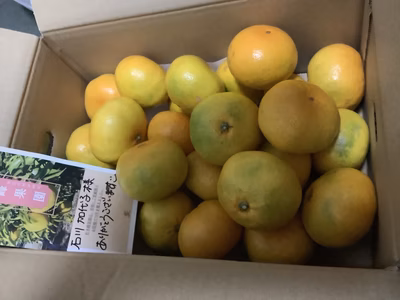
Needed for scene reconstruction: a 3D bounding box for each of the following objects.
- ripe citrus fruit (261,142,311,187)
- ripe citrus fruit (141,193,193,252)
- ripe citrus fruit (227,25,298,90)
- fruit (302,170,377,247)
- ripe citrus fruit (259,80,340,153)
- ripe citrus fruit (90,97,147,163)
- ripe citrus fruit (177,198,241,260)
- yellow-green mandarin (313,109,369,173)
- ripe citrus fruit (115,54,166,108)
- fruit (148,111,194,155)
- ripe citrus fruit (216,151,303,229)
[{"bbox_3d":[0.098,0.016,0.440,0.080,0.071,0.080,-2,70,19],"label":"ripe citrus fruit"},{"bbox_3d":[-0.039,0.090,0.443,0.076,0.069,0.076,12,95,-19],"label":"ripe citrus fruit"},{"bbox_3d":[0.074,-0.107,0.416,0.083,0.074,0.083,15,41,5],"label":"ripe citrus fruit"},{"bbox_3d":[0.140,0.058,0.360,0.080,0.071,0.080,-19,64,47],"label":"fruit"},{"bbox_3d":[0.096,-0.032,0.345,0.078,0.068,0.078,11,59,-15],"label":"ripe citrus fruit"},{"bbox_3d":[-0.107,-0.027,0.470,0.082,0.082,0.073,-37,40,-27],"label":"ripe citrus fruit"},{"bbox_3d":[0.012,0.096,0.424,0.074,0.069,0.074,-3,68,20],"label":"ripe citrus fruit"},{"bbox_3d":[0.166,-0.010,0.424,0.077,0.068,0.077,-3,68,20],"label":"yellow-green mandarin"},{"bbox_3d":[-0.090,-0.105,0.547,0.082,0.073,0.082,-2,70,19],"label":"ripe citrus fruit"},{"bbox_3d":[-0.033,-0.014,0.497,0.080,0.071,0.080,-2,70,19],"label":"fruit"},{"bbox_3d":[0.055,0.038,0.328,0.077,0.067,0.077,-7,110,30],"label":"ripe citrus fruit"}]

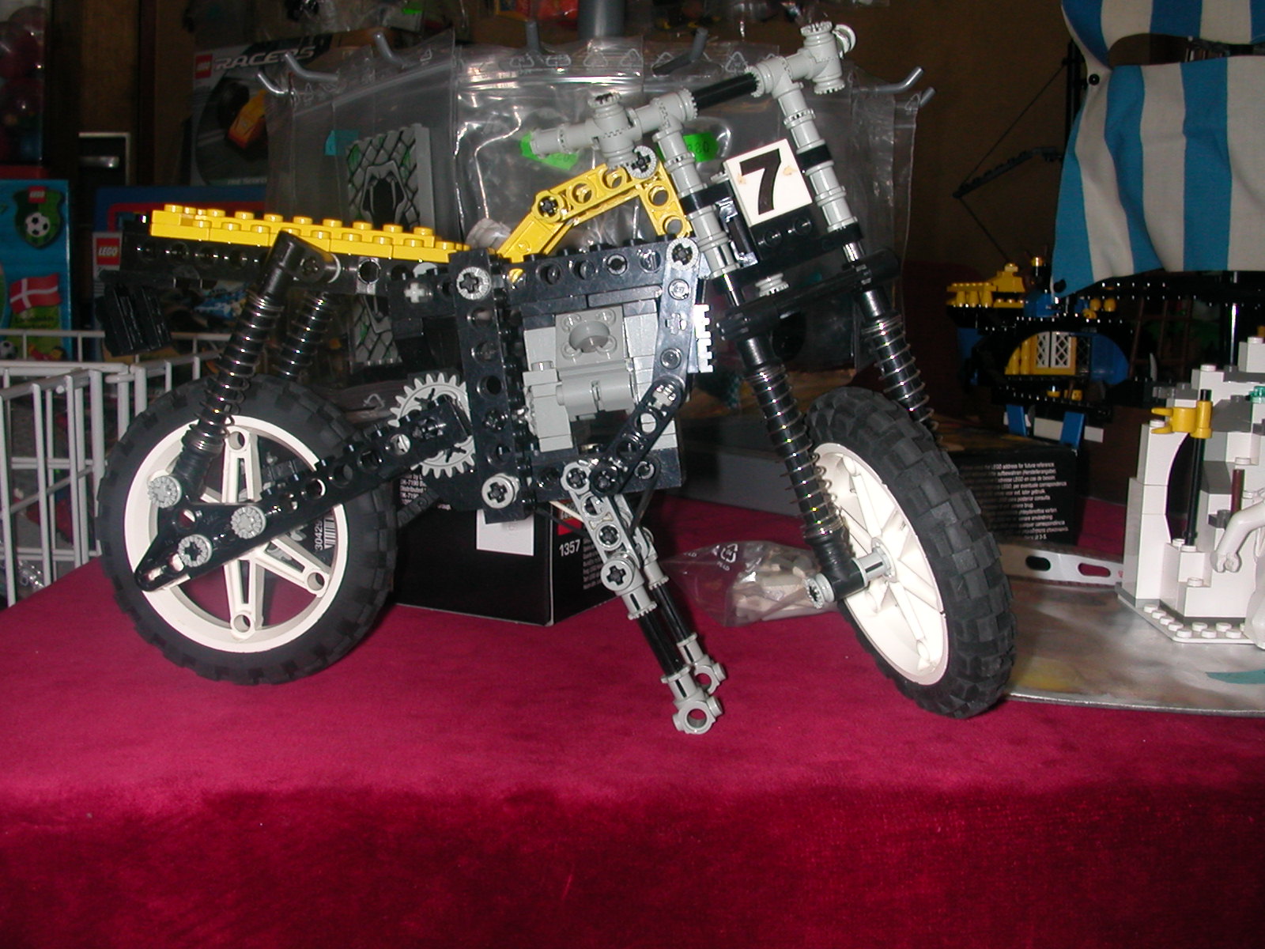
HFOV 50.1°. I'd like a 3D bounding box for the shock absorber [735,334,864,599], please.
[{"bbox_3d":[0.039,-0.003,0.320,0.011,0.067,0.011,-22,3,-14],"label":"shock absorber"}]

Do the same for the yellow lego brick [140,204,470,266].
[{"bbox_3d":[-0.081,-0.062,0.350,0.080,0.008,0.024,6,8,7],"label":"yellow lego brick"}]

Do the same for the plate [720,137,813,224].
[{"bbox_3d":[0.032,-0.068,0.316,0.016,0.016,0.003,-23,2,-14],"label":"plate"}]

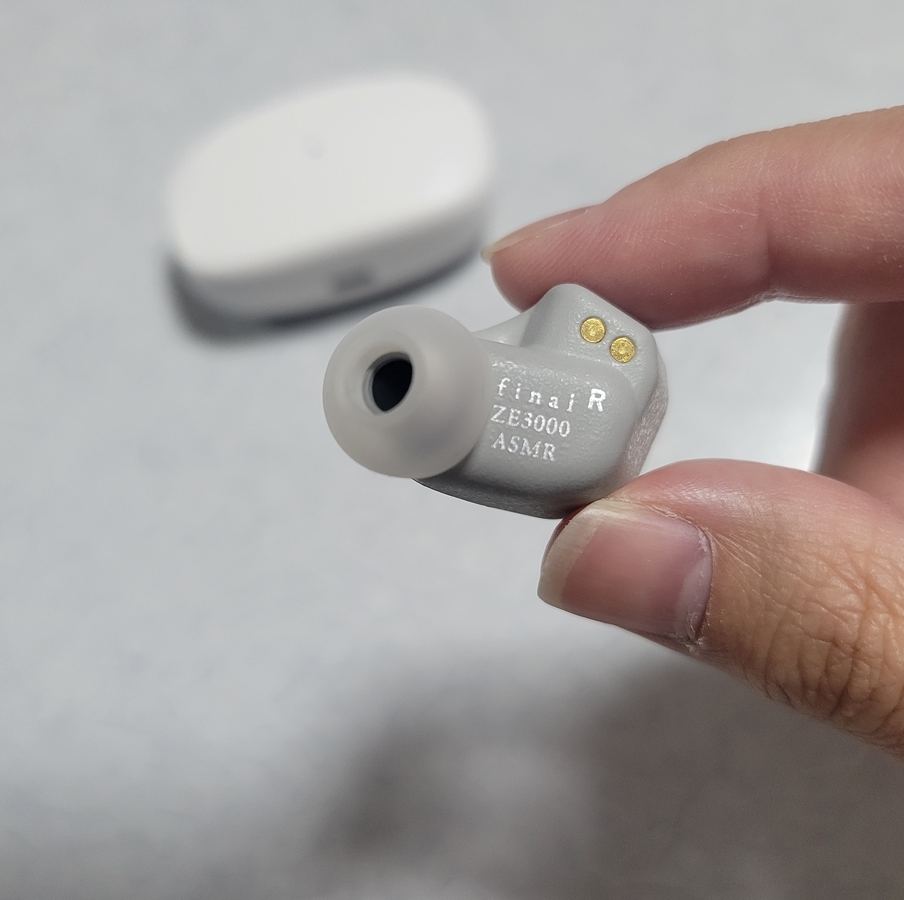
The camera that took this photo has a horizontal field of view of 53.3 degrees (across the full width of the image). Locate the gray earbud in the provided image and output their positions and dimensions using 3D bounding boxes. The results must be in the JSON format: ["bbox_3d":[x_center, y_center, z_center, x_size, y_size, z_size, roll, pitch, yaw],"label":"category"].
[{"bbox_3d":[0.004,-0.005,0.074,0.021,0.026,0.019,13,89,28],"label":"gray earbud"}]

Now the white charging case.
[{"bbox_3d":[-0.025,-0.055,0.197,0.070,0.026,0.043,-17,68,-2],"label":"white charging case"}]

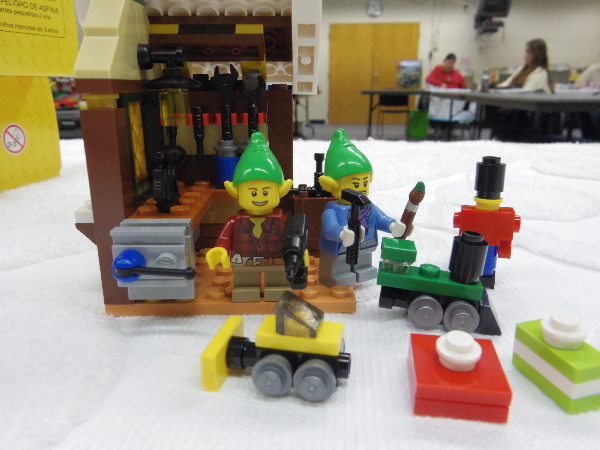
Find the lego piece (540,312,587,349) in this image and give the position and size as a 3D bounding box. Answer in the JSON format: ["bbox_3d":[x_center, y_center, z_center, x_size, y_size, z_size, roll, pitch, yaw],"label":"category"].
[{"bbox_3d":[0.050,0.020,0.089,0.008,0.005,0.008,-6,18,-12],"label":"lego piece"}]

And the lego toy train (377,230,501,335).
[{"bbox_3d":[0.034,0.012,0.112,0.030,0.022,0.018,8,17,9],"label":"lego toy train"}]

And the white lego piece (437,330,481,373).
[{"bbox_3d":[0.029,0.023,0.087,0.008,0.005,0.008,2,19,9],"label":"white lego piece"}]

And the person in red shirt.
[{"bbox_3d":[2.030,-1.755,6.530,0.600,1.200,0.650,2,17,8],"label":"person in red shirt"}]

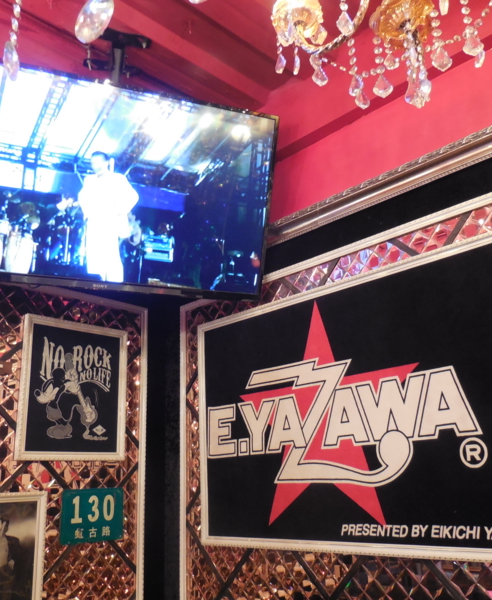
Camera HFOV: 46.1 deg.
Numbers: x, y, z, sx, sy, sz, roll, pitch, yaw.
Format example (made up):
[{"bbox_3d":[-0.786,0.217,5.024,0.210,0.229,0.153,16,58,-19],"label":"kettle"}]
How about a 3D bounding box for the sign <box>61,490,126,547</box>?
[{"bbox_3d":[-0.550,0.780,2.094,0.010,0.180,0.252,-19,-24,42],"label":"sign"}]

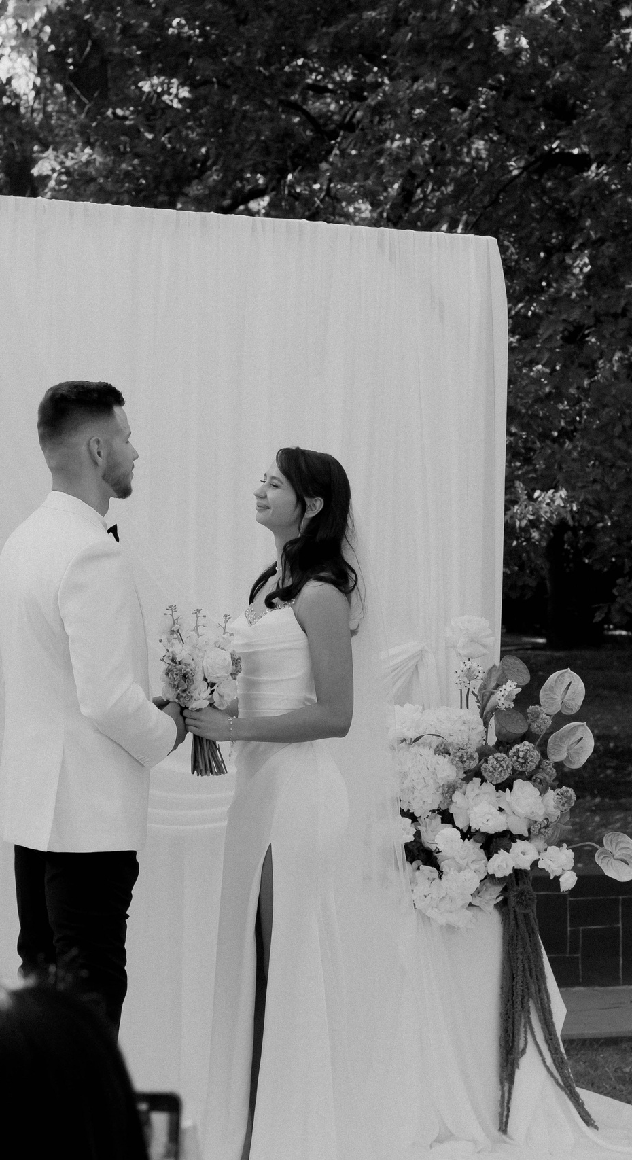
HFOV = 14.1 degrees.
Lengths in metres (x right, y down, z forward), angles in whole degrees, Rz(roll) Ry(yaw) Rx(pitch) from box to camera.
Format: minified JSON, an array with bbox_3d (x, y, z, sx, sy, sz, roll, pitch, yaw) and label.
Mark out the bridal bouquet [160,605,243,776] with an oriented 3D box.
[{"bbox_3d":[-0.252,0.240,5.550,0.180,0.370,0.180,1,-2,0],"label":"bridal bouquet"}]

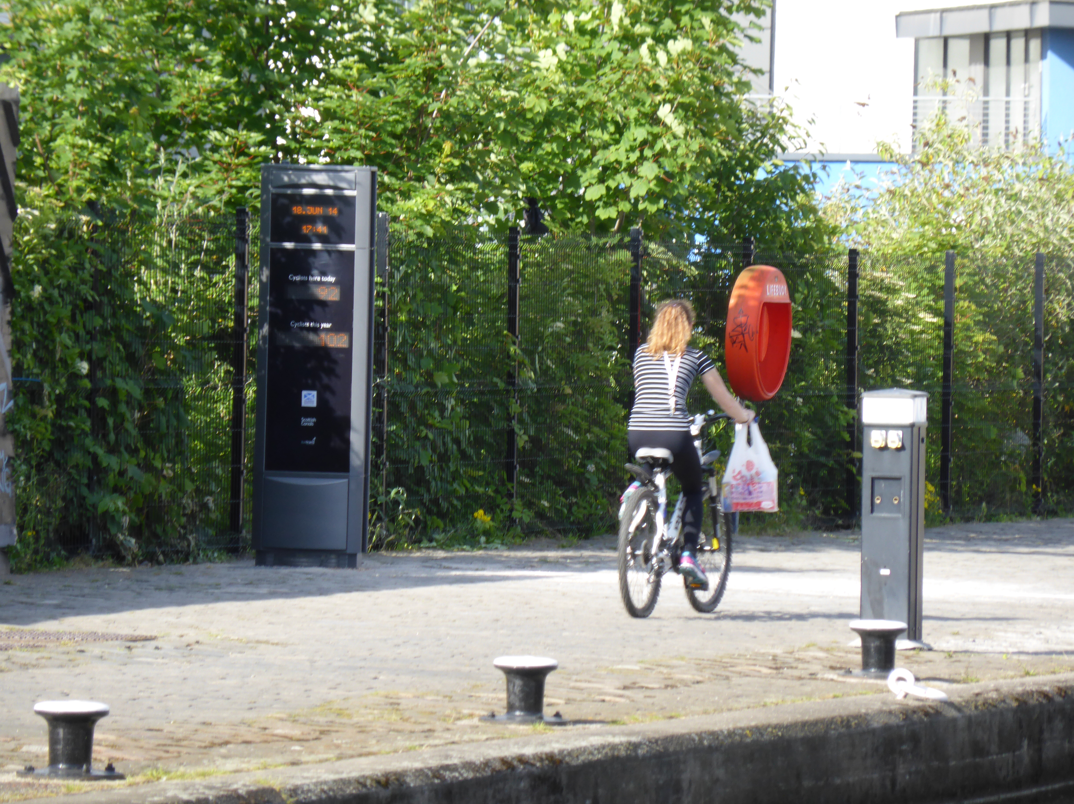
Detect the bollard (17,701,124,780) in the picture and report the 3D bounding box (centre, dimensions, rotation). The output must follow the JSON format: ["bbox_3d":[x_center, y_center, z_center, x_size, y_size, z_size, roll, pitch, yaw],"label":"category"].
[{"bbox_3d":[-1.615,1.165,33.550,0.365,0.255,0.365,1,1,0],"label":"bollard"}]

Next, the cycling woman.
[{"bbox_3d":[0.740,0.218,49.900,0.550,1.500,0.800,1,1,18],"label":"cycling woman"}]

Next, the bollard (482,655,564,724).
[{"bbox_3d":[-0.043,1.141,38.600,0.360,0.255,0.360,1,1,0],"label":"bollard"}]

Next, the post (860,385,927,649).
[{"bbox_3d":[1.731,0.552,47.000,0.280,1.240,0.280,1,1,17],"label":"post"}]

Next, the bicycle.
[{"bbox_3d":[0.710,0.569,49.900,0.600,1.040,1.700,1,1,18],"label":"bicycle"}]

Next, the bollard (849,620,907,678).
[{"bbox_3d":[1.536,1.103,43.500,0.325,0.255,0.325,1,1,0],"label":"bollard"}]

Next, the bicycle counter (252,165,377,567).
[{"bbox_3d":[-1.208,-0.195,52.800,0.610,2.170,0.190,1,1,17],"label":"bicycle counter"}]

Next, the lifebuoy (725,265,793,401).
[{"bbox_3d":[1.437,-0.444,62.800,0.230,0.880,0.830,1,1,17],"label":"lifebuoy"}]

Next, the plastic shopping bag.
[{"bbox_3d":[1.101,0.334,50.100,0.270,0.470,0.150,1,1,-20],"label":"plastic shopping bag"}]

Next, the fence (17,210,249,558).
[{"bbox_3d":[-2.180,-0.089,52.850,0.090,1.900,3.950,1,1,17],"label":"fence"}]

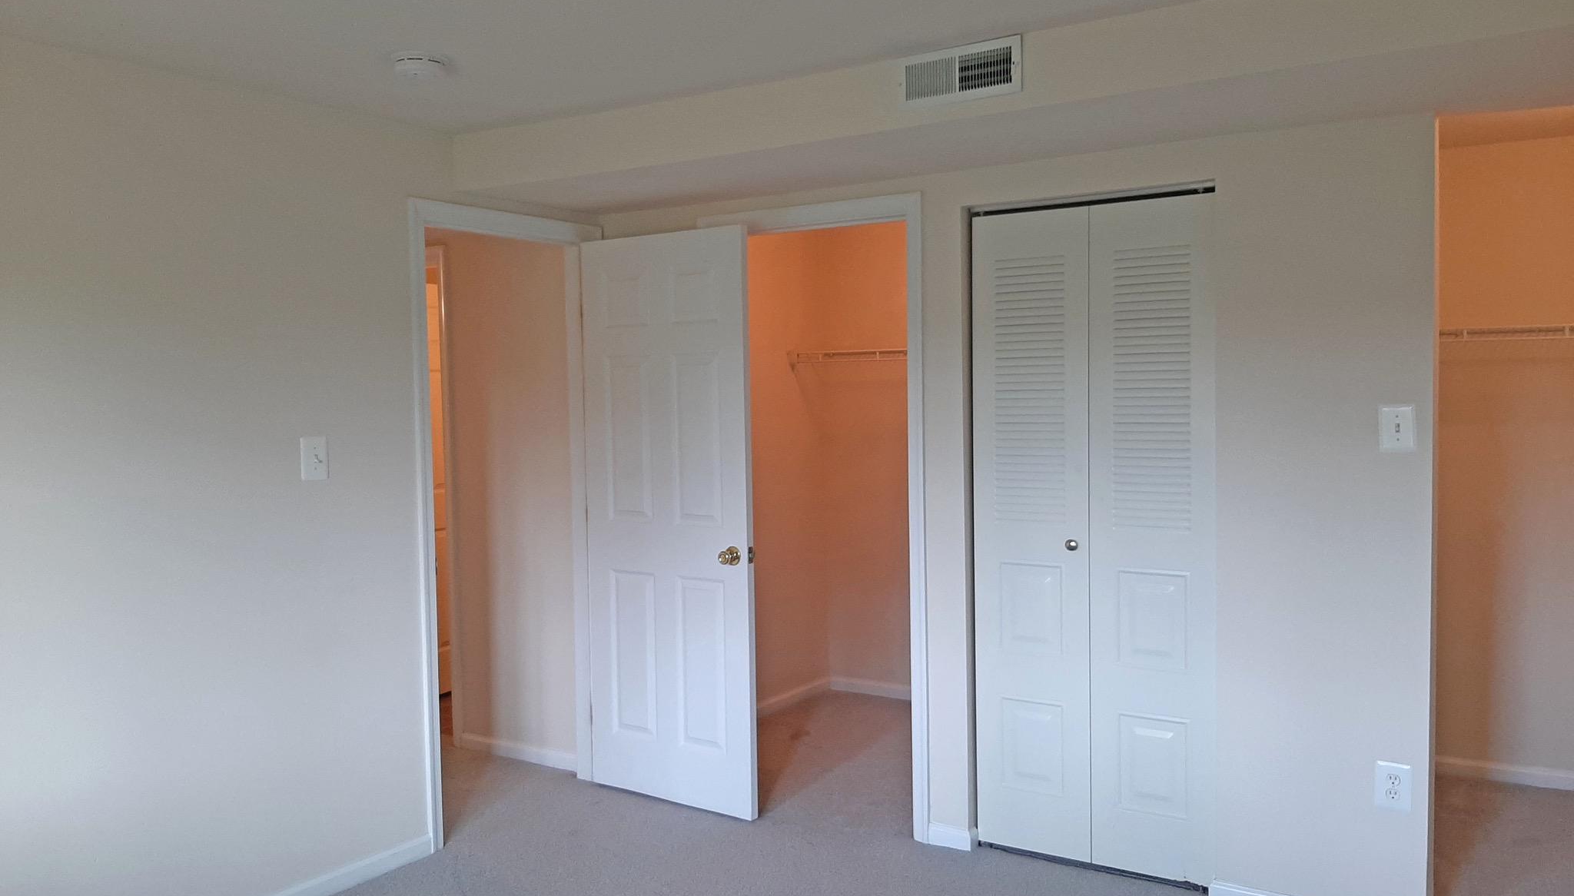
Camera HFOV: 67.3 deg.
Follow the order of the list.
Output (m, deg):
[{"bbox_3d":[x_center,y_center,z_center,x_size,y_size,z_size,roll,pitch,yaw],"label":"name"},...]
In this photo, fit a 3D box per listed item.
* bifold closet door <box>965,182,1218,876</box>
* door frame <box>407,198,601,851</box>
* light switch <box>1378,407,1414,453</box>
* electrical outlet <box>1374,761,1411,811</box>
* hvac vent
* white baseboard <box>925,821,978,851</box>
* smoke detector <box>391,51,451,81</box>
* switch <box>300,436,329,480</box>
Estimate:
[{"bbox_3d":[0.929,0.275,3.641,0.761,2.040,0.045,1,3,33],"label":"bifold closet door"},{"bbox_3d":[-0.978,0.239,4.235,0.118,2.141,0.901,1,3,33],"label":"door frame"},{"bbox_3d":[1.603,-0.048,3.105,0.080,0.120,0.012,1,3,33],"label":"light switch"},{"bbox_3d":[1.616,0.904,3.151,0.080,0.121,0.010,1,3,33],"label":"electrical outlet"},{"bbox_3d":[0.429,-0.950,2.999,0.345,0.136,0.020,1,3,33],"label":"hvac vent"},{"bbox_3d":[0.533,1.274,3.879,0.177,0.067,0.018,1,3,33],"label":"white baseboard"},{"bbox_3d":[-0.944,-0.983,3.051,0.143,0.036,0.143,-1,3,0],"label":"smoke detector"},{"bbox_3d":[-1.397,0.032,3.509,0.012,0.124,0.080,1,3,33],"label":"switch"}]

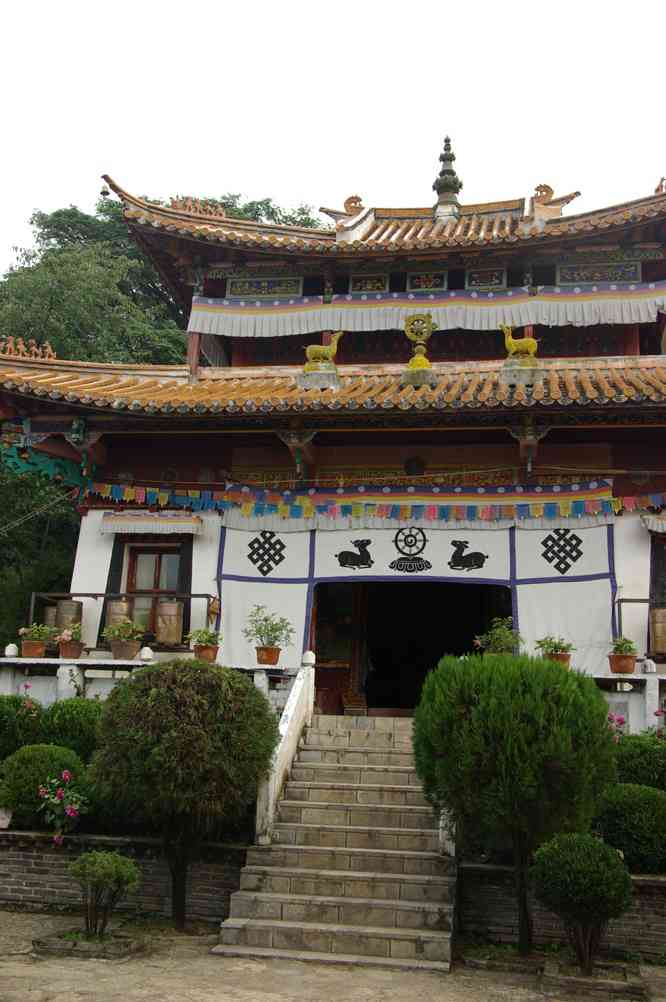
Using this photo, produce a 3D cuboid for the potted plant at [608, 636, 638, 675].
[{"bbox_3d":[2.922,1.554,11.190,0.297,0.380,0.288,0,-13,11],"label":"potted plant"}]

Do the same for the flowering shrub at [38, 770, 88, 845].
[{"bbox_3d":[-2.572,2.922,10.612,0.501,0.679,0.450,0,-13,9],"label":"flowering shrub"}]

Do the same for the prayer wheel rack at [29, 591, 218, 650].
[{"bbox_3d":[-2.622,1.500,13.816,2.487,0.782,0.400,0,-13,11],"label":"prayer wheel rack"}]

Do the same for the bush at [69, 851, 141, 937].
[{"bbox_3d":[-1.985,3.405,9.656,0.653,0.707,0.630,0,-13,9],"label":"bush"}]

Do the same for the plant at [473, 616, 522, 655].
[{"bbox_3d":[1.825,1.487,12.347,0.549,0.410,0.500,0,-13,9],"label":"plant"}]

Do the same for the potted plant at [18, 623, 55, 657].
[{"bbox_3d":[-3.286,1.550,12.366,0.416,0.398,0.387,0,-13,11],"label":"potted plant"}]

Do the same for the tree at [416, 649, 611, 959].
[{"bbox_3d":[1.477,2.438,9.083,1.625,2.389,1.576,0,-13,11],"label":"tree"}]

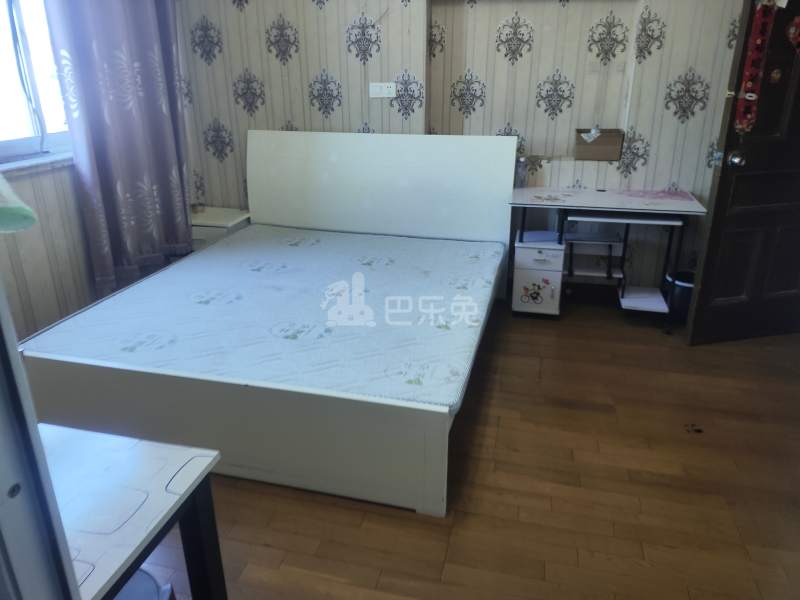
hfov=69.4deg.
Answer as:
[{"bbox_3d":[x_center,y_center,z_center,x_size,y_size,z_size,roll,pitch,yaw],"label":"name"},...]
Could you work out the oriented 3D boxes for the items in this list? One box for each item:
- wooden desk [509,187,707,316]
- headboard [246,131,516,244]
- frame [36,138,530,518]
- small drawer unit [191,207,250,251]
[{"bbox_3d":[1.236,-0.282,3.669,1.065,0.732,0.580,5,23,13],"label":"wooden desk"},{"bbox_3d":[-0.173,-0.594,4.006,1.874,1.073,0.110,5,23,13],"label":"headboard"},{"bbox_3d":[-0.435,-0.200,3.046,1.850,1.090,2.139,5,23,14],"label":"frame"},{"bbox_3d":[-1.397,-0.401,4.345,0.580,0.475,0.470,5,23,13],"label":"small drawer unit"}]

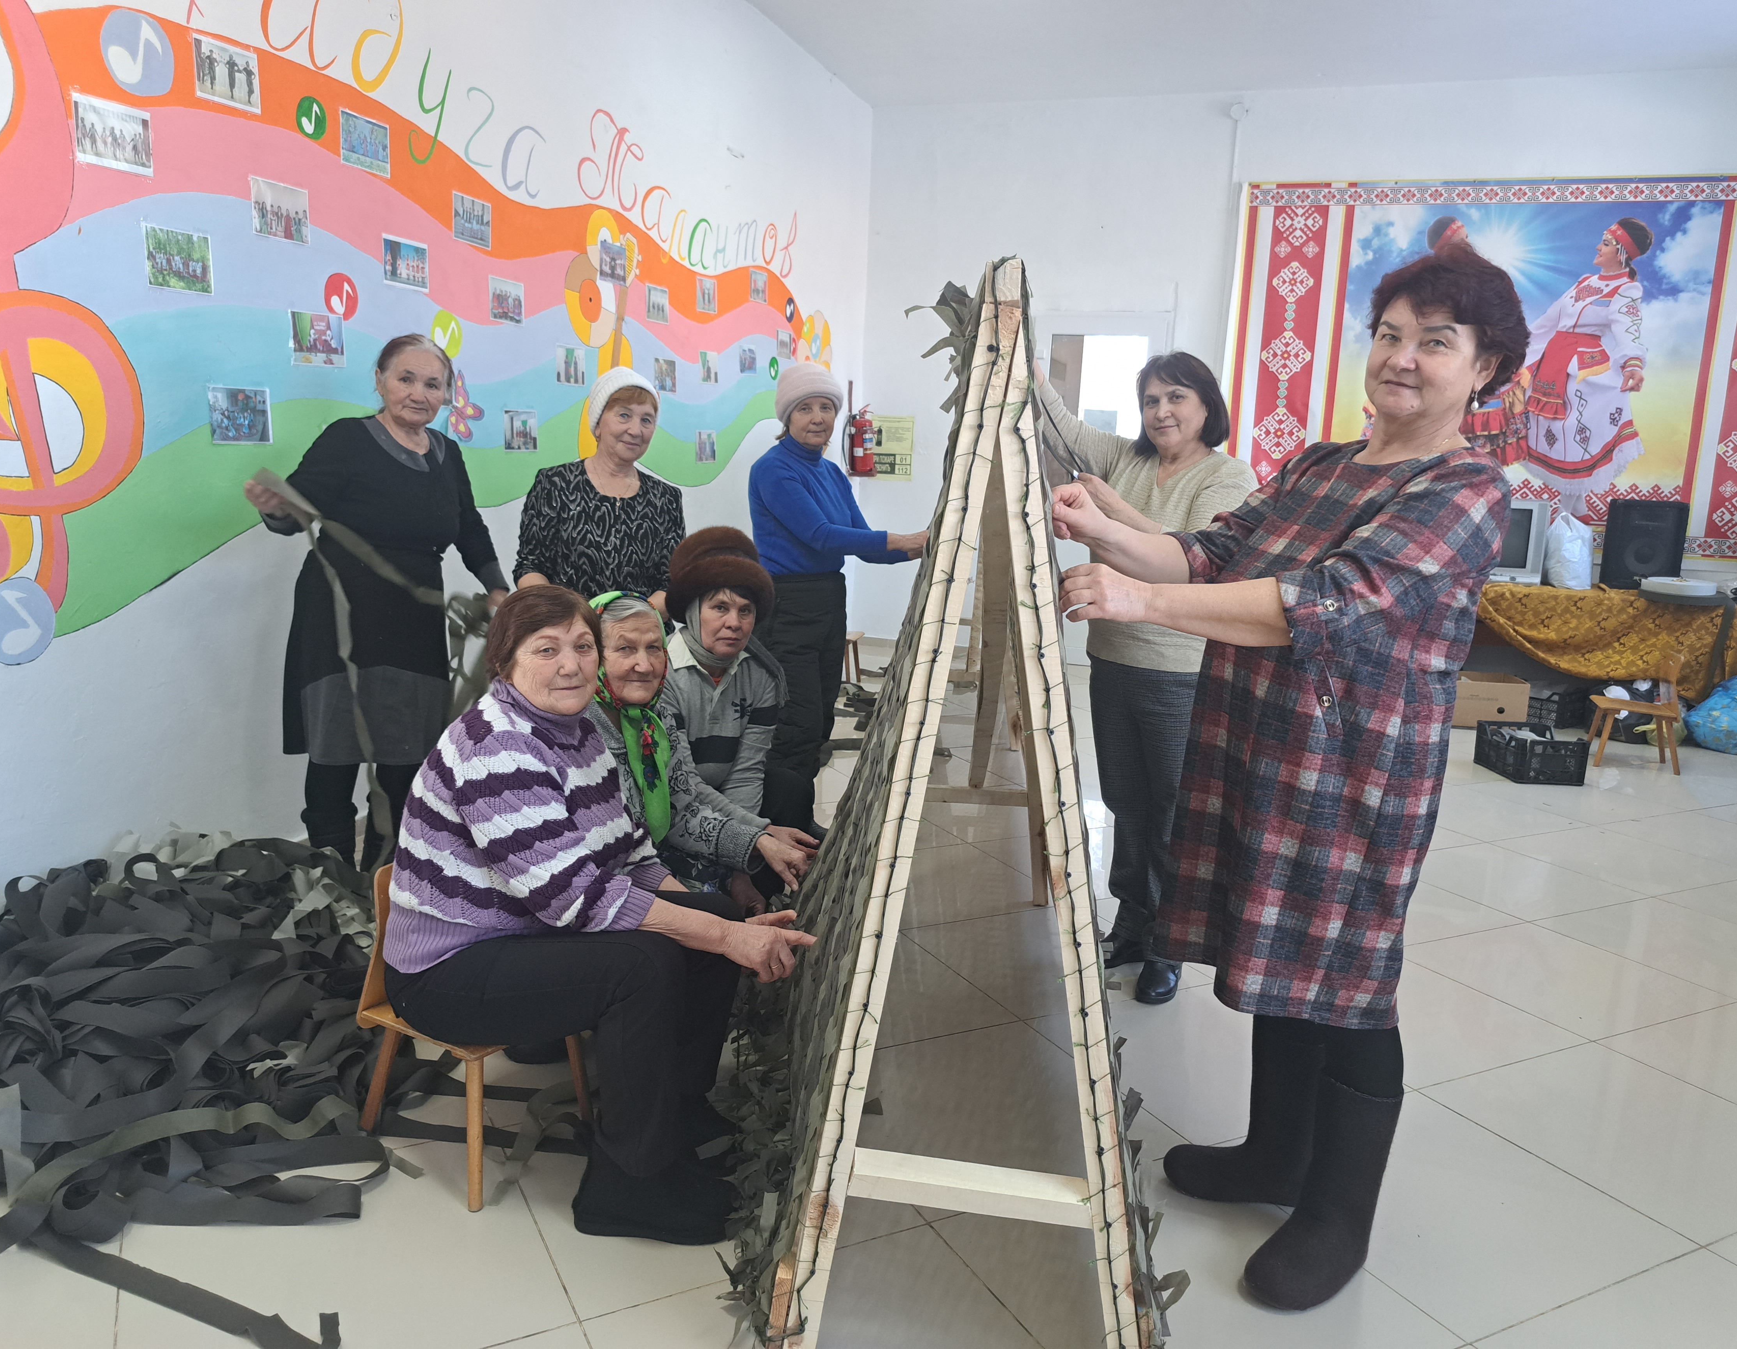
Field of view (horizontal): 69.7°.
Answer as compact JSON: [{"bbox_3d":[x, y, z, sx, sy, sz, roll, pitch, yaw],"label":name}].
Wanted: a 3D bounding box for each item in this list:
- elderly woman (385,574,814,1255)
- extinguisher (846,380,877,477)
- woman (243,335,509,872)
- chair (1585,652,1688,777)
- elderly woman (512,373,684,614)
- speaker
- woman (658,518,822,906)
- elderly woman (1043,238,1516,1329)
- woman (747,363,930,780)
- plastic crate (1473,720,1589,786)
[{"bbox_3d":[-0.465,0.382,2.191,0.780,1.040,0.480,5,10,18],"label":"elderly woman"},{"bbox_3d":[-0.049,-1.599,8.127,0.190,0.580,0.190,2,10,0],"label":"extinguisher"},{"bbox_3d":[-1.356,-0.136,3.417,0.600,1.570,0.420,-5,12,-37],"label":"woman"},{"bbox_3d":[3.572,0.157,5.810,0.340,0.545,0.290,6,11,20],"label":"chair"},{"bbox_3d":[-0.785,-0.136,3.687,0.500,1.520,0.340,-3,11,-27],"label":"elderly woman"},{"bbox_3d":[4.195,-0.706,6.736,0.325,0.470,0.290,5,10,17],"label":"speaker"},{"bbox_3d":[-0.377,0.173,3.261,0.480,1.090,0.580,-6,13,-39],"label":"woman"},{"bbox_3d":[0.604,0.173,1.935,0.680,1.620,0.460,-1,11,-20],"label":"elderly woman"},{"bbox_3d":[-0.092,-0.217,4.104,0.580,1.590,0.480,9,12,34],"label":"woman"},{"bbox_3d":[2.964,0.350,5.579,0.300,0.195,0.385,2,10,0],"label":"plastic crate"}]

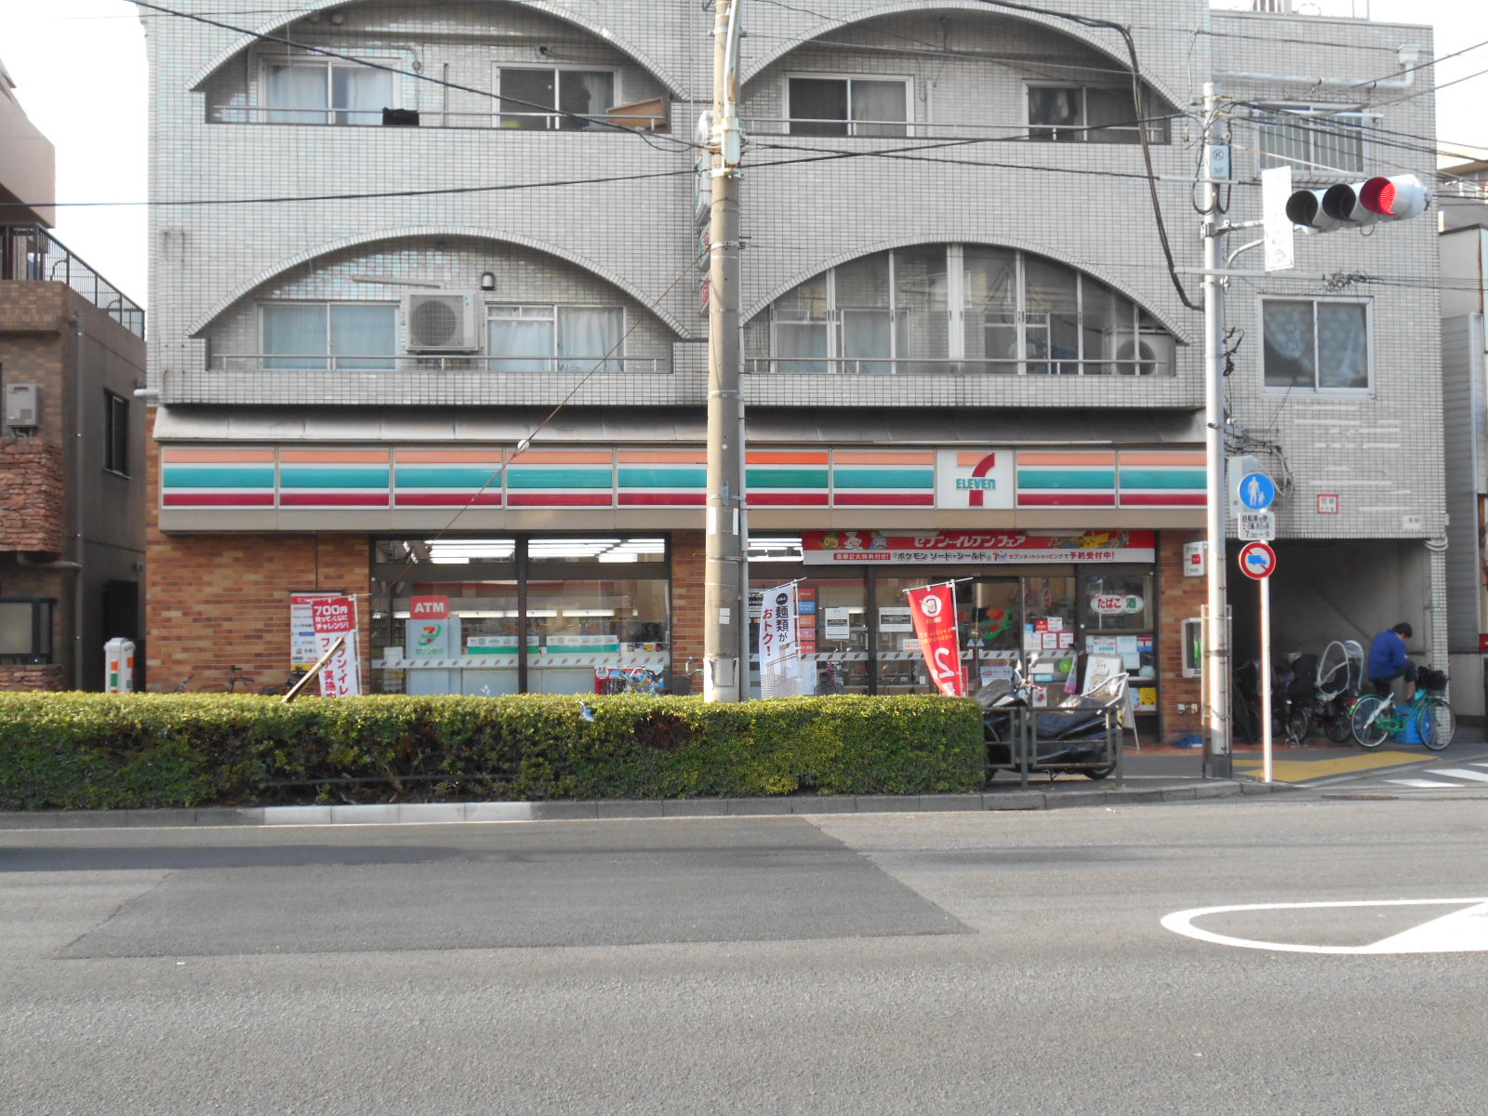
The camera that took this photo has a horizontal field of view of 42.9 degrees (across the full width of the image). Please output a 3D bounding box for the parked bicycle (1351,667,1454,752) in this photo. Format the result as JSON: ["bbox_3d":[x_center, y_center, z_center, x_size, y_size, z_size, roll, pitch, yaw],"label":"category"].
[{"bbox_3d":[8.400,1.913,24.121,1.800,1.080,0.550,0,-2,-22],"label":"parked bicycle"}]

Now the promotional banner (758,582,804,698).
[{"bbox_3d":[0.403,1.118,20.266,0.520,1.750,0.150,-1,-2,3],"label":"promotional banner"}]

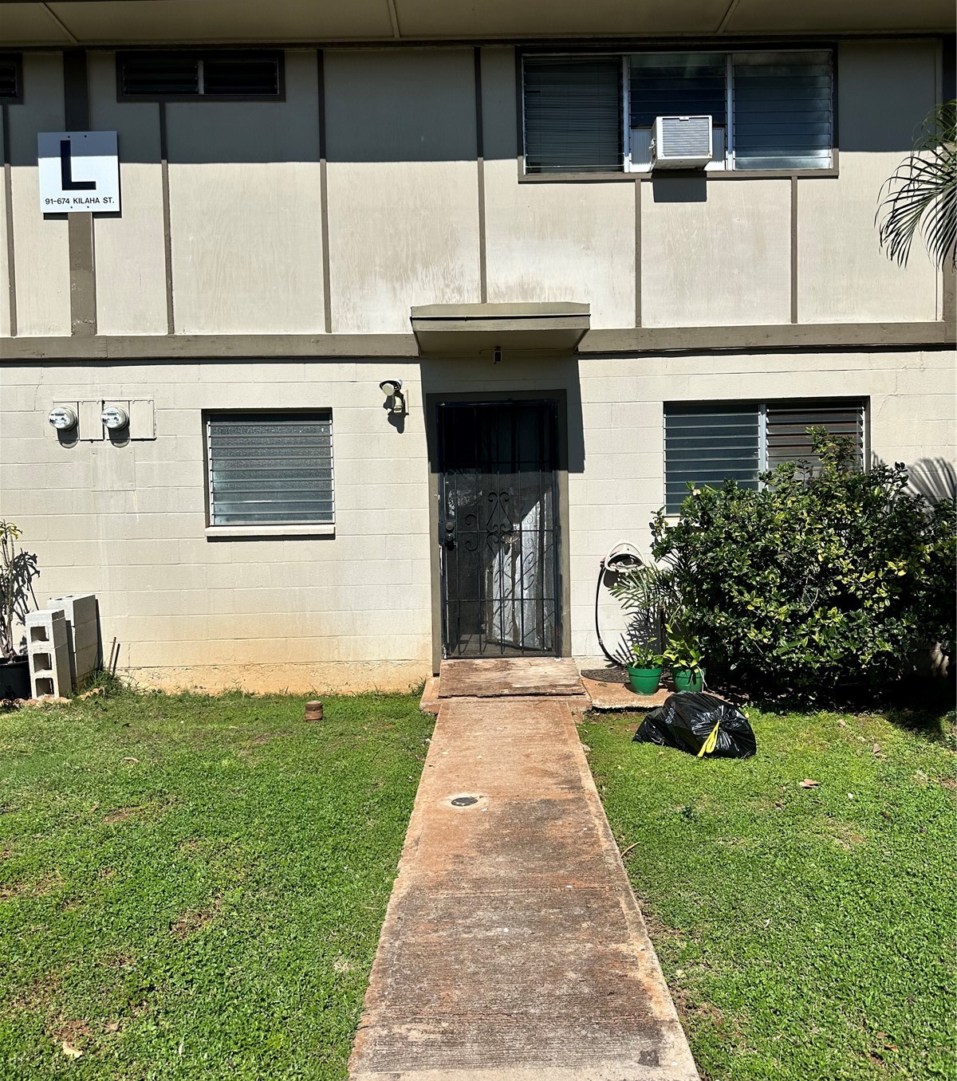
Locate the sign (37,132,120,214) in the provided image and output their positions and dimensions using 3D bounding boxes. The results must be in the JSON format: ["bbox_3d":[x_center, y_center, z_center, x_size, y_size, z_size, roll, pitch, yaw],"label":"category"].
[{"bbox_3d":[-3.069,-2.831,6.816,0.609,0.613,0.025,-1,2,-1],"label":"sign"}]

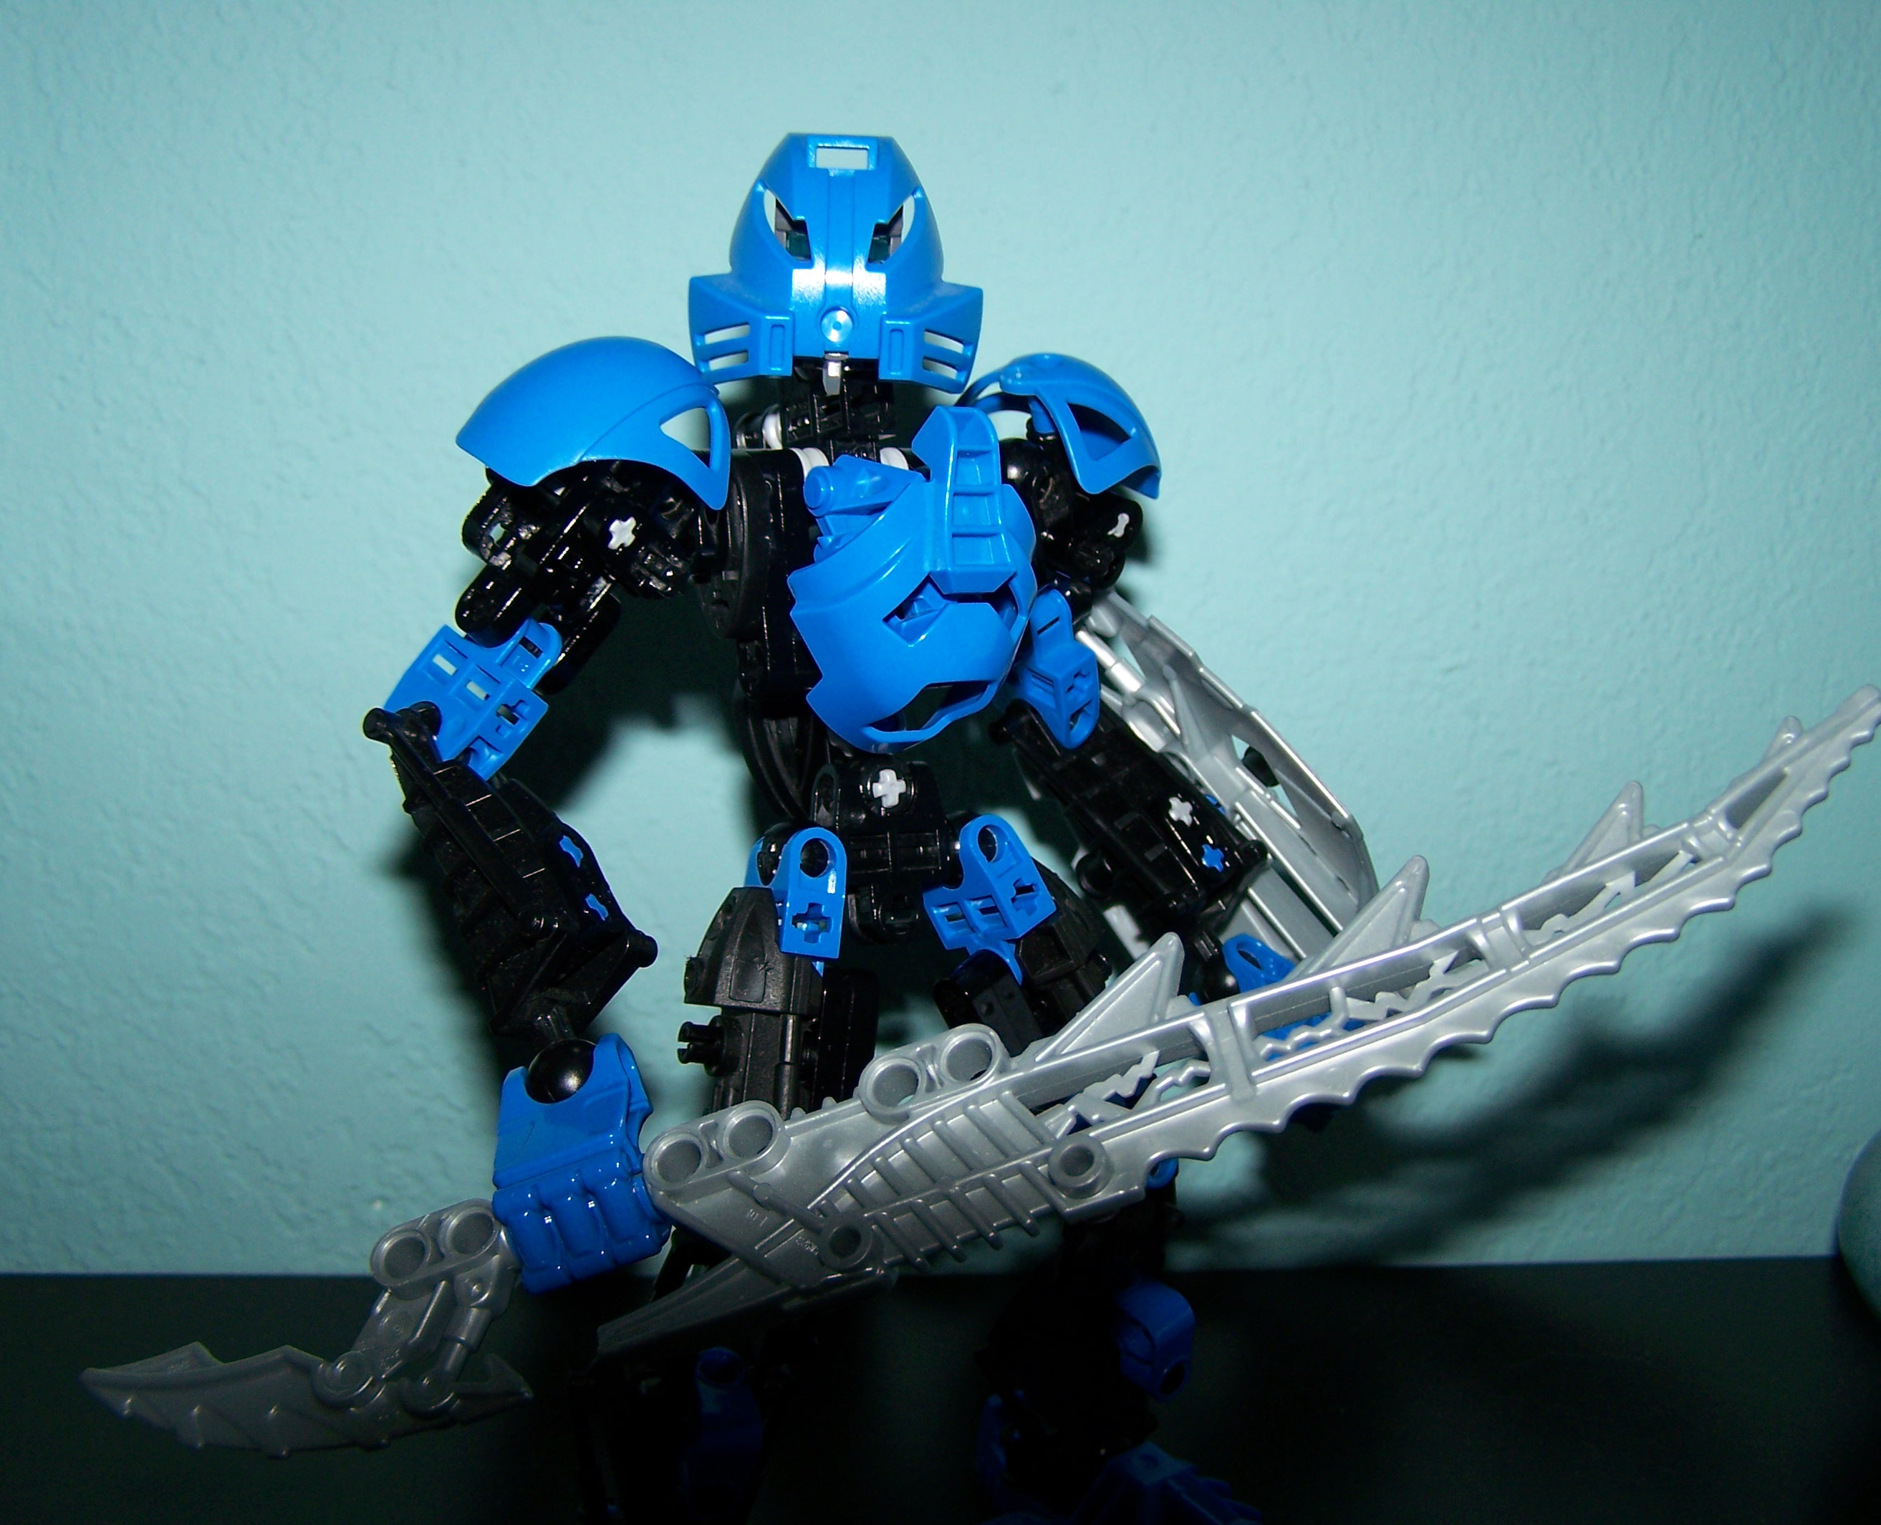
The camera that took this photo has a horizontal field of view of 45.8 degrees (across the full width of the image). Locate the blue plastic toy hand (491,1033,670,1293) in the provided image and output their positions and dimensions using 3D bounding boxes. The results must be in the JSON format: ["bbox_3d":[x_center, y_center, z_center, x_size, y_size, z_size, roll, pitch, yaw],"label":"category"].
[{"bbox_3d":[-0.039,0.044,0.244,0.015,0.024,0.015,-18,-39,5],"label":"blue plastic toy hand"}]

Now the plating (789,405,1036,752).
[{"bbox_3d":[-0.003,-0.021,0.256,0.029,0.037,0.022,0,13,-29],"label":"plating"}]

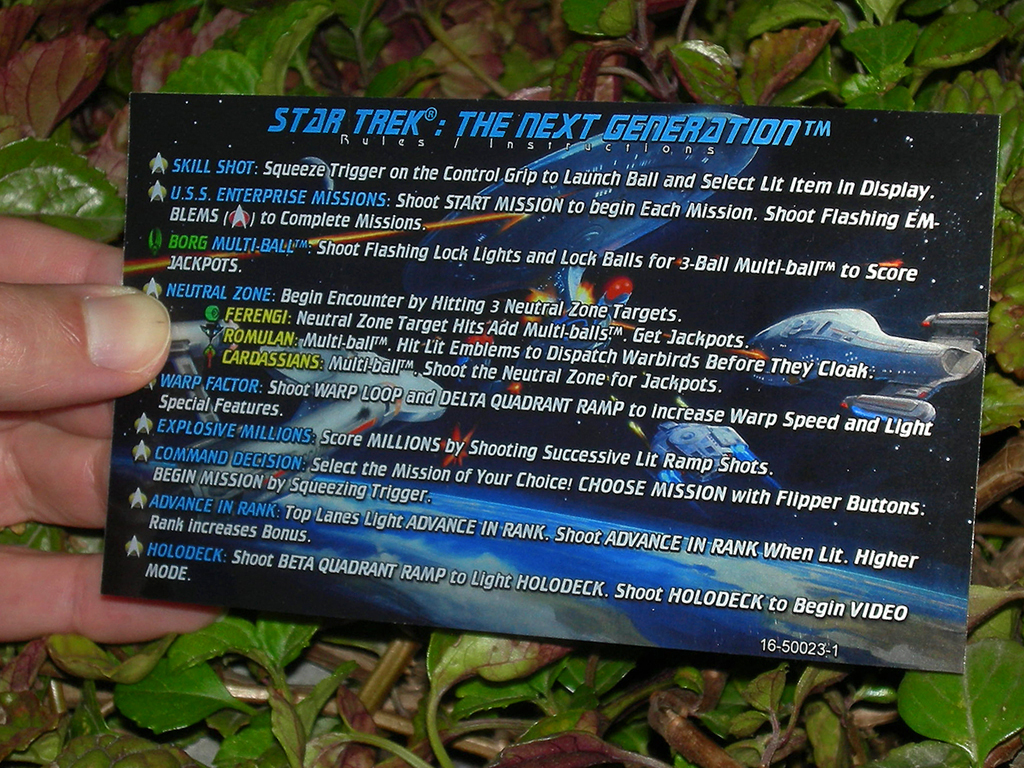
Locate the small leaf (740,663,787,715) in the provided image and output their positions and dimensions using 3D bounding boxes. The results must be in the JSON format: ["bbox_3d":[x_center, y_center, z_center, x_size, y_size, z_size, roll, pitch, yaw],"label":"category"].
[{"bbox_3d":[0.040,0.048,0.452,0.007,0.003,0.008,7,64,13],"label":"small leaf"}]

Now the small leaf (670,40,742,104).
[{"bbox_3d":[0.033,-0.052,0.482,0.013,0.007,0.010,0,52,0],"label":"small leaf"}]

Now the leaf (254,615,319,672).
[{"bbox_3d":[-0.037,0.042,0.474,0.010,0.004,0.011,2,53,2],"label":"leaf"}]

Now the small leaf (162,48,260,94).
[{"bbox_3d":[-0.053,-0.054,0.508,0.018,0.007,0.011,0,52,0],"label":"small leaf"}]

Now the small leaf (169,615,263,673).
[{"bbox_3d":[-0.050,0.044,0.488,0.017,0.006,0.009,0,52,0],"label":"small leaf"}]

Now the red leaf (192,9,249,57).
[{"bbox_3d":[-0.053,-0.064,0.520,0.012,0.004,0.006,-39,54,-6],"label":"red leaf"}]

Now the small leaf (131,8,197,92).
[{"bbox_3d":[-0.069,-0.067,0.578,0.011,0.005,0.022,14,67,25],"label":"small leaf"}]

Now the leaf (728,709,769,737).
[{"bbox_3d":[0.038,0.054,0.460,0.006,0.003,0.005,-14,47,-14],"label":"leaf"}]

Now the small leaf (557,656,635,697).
[{"bbox_3d":[0.014,0.048,0.473,0.012,0.004,0.009,6,49,2],"label":"small leaf"}]

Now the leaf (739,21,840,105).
[{"bbox_3d":[0.046,-0.053,0.478,0.017,0.008,0.013,0,52,0],"label":"leaf"}]

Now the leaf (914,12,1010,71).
[{"bbox_3d":[0.079,-0.060,0.500,0.017,0.004,0.009,-23,43,-13],"label":"leaf"}]

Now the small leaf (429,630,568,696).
[{"bbox_3d":[-0.002,0.046,0.478,0.024,0.007,0.011,0,52,0],"label":"small leaf"}]

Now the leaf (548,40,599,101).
[{"bbox_3d":[0.011,-0.053,0.493,0.008,0.004,0.012,2,64,32],"label":"leaf"}]

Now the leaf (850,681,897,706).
[{"bbox_3d":[0.066,0.057,0.522,0.009,0.004,0.007,-3,37,-13],"label":"leaf"}]

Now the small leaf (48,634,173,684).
[{"bbox_3d":[-0.075,0.051,0.532,0.022,0.008,0.011,-2,37,0],"label":"small leaf"}]

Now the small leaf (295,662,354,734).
[{"bbox_3d":[-0.034,0.058,0.532,0.004,0.016,0.008,25,13,-37],"label":"small leaf"}]

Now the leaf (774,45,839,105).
[{"bbox_3d":[0.050,-0.052,0.484,0.012,0.006,0.010,0,52,0],"label":"leaf"}]

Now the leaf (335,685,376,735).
[{"bbox_3d":[-0.029,0.061,0.538,0.005,0.003,0.011,-36,90,-35],"label":"leaf"}]

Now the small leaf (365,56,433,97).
[{"bbox_3d":[-0.020,-0.053,0.508,0.013,0.005,0.008,0,52,0],"label":"small leaf"}]

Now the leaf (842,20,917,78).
[{"bbox_3d":[0.074,-0.067,0.572,0.014,0.004,0.016,7,59,5],"label":"leaf"}]

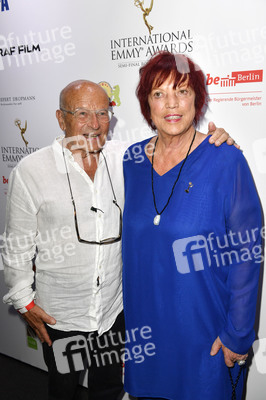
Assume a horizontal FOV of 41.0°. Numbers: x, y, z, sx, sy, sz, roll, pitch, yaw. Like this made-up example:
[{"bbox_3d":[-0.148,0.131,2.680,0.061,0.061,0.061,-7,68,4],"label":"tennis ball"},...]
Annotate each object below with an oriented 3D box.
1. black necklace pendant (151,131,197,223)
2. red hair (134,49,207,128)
[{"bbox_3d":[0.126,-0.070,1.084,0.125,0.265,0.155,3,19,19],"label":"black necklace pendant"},{"bbox_3d":[0.119,-0.333,1.070,0.210,0.225,0.215,-3,18,9],"label":"red hair"}]

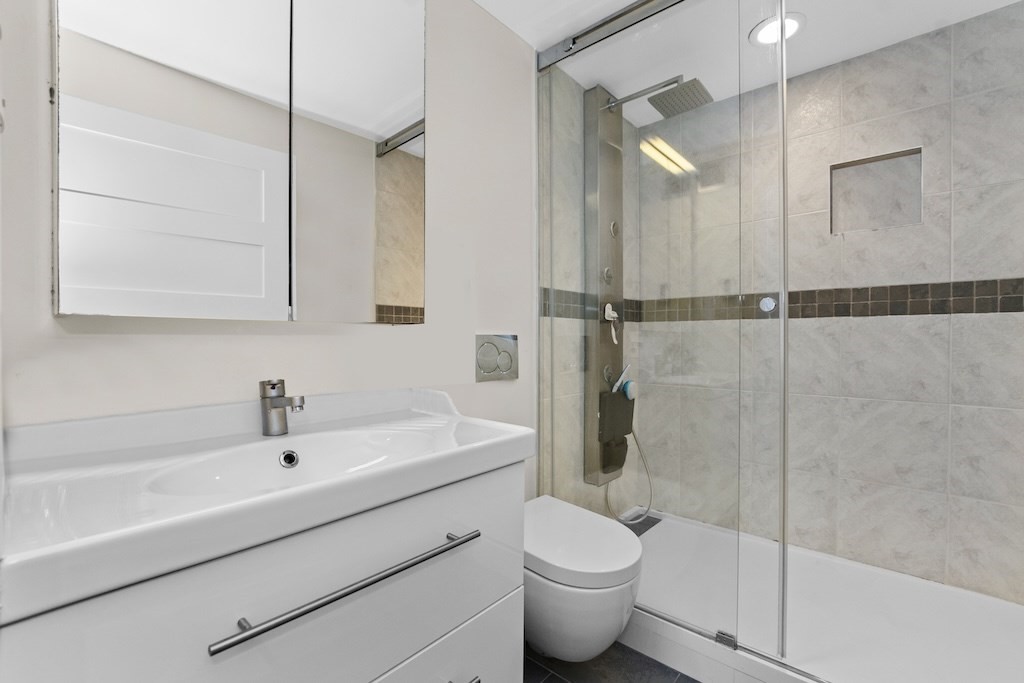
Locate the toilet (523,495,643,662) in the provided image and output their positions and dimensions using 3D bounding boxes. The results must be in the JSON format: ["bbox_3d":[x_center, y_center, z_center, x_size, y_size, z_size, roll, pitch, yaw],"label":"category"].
[{"bbox_3d":[0.144,0.778,1.332,0.555,0.400,0.375,0,0,42],"label":"toilet"}]

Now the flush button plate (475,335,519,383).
[{"bbox_3d":[-0.061,0.060,1.532,0.016,0.164,0.235,0,0,42],"label":"flush button plate"}]

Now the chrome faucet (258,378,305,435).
[{"bbox_3d":[-0.465,0.133,0.872,0.157,0.115,0.048,-9,-6,42],"label":"chrome faucet"}]

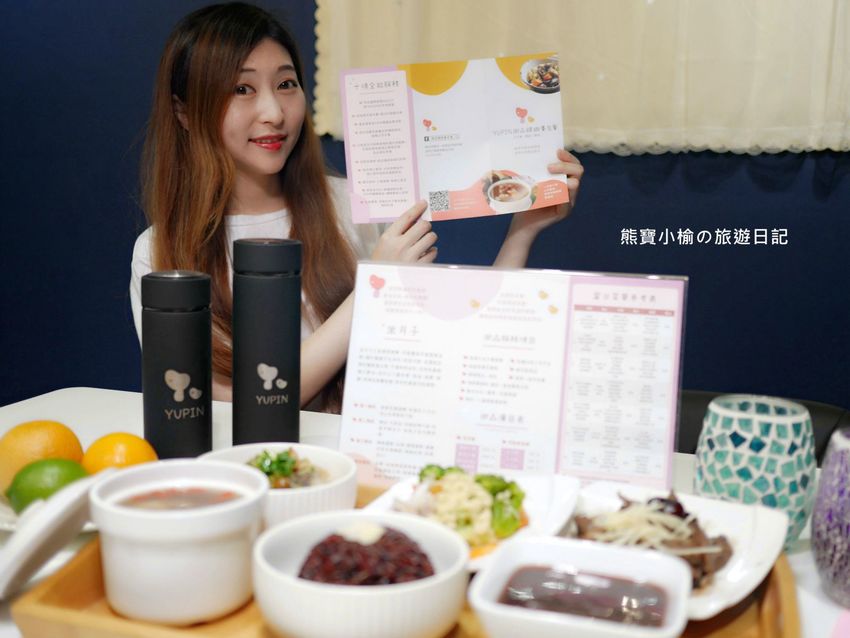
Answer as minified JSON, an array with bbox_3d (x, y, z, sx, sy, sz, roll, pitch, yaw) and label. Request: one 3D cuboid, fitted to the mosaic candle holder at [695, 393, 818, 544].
[{"bbox_3d":[0.267,0.129,0.802,0.100,0.118,0.100,5,10,19],"label":"mosaic candle holder"}]

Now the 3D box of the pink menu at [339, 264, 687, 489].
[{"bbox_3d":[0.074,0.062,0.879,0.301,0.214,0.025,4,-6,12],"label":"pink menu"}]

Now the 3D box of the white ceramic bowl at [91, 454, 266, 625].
[{"bbox_3d":[-0.163,0.149,0.660,0.117,0.077,0.117,0,9,-14],"label":"white ceramic bowl"}]

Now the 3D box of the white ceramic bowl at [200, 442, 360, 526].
[{"bbox_3d":[-0.116,0.142,0.752,0.124,0.062,0.124,0,9,-9],"label":"white ceramic bowl"}]

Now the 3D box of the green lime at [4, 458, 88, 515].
[{"bbox_3d":[-0.299,0.135,0.778,0.068,0.051,0.053,-2,10,-21],"label":"green lime"}]

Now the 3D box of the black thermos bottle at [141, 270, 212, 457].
[{"bbox_3d":[-0.240,0.052,0.954,0.065,0.189,0.065,-3,10,-27],"label":"black thermos bottle"}]

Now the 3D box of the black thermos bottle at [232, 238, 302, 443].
[{"bbox_3d":[-0.154,0.037,0.953,0.065,0.224,0.065,-1,10,-19],"label":"black thermos bottle"}]

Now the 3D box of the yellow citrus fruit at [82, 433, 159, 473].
[{"bbox_3d":[-0.252,0.126,0.811,0.067,0.065,0.067,-1,10,-17],"label":"yellow citrus fruit"}]

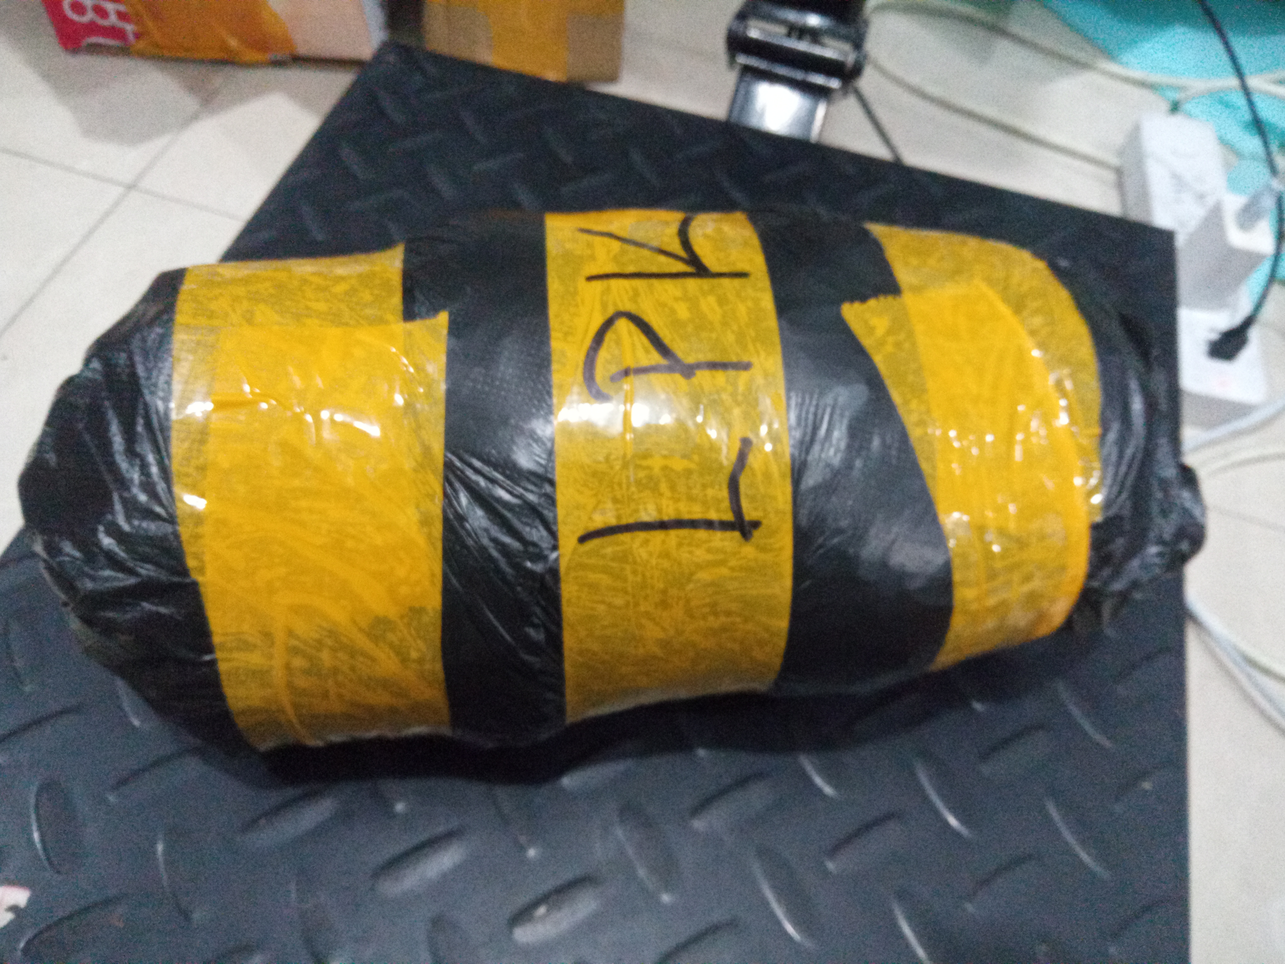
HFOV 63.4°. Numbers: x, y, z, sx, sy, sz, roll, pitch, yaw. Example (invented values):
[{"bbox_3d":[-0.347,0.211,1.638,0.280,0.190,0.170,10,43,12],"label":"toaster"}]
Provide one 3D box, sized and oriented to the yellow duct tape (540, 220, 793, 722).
[{"bbox_3d":[-0.001,-0.004,0.254,0.048,0.117,0.117,-4,57,-8],"label":"yellow duct tape"}]

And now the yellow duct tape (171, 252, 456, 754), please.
[{"bbox_3d":[-0.069,0.001,0.246,0.048,0.113,0.113,-4,57,-8],"label":"yellow duct tape"}]

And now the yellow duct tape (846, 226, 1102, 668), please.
[{"bbox_3d":[0.069,-0.006,0.266,0.048,0.107,0.107,-4,57,-8],"label":"yellow duct tape"}]

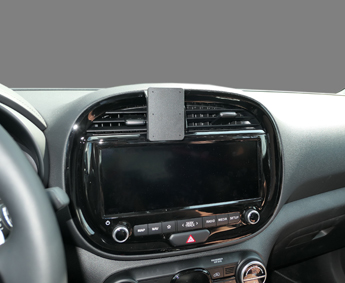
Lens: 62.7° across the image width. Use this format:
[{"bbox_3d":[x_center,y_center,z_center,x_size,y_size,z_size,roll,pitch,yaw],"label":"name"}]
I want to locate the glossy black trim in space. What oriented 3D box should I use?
[{"bbox_3d":[0.020,0.044,0.432,0.345,0.248,0.060,-2,0,-17],"label":"glossy black trim"}]

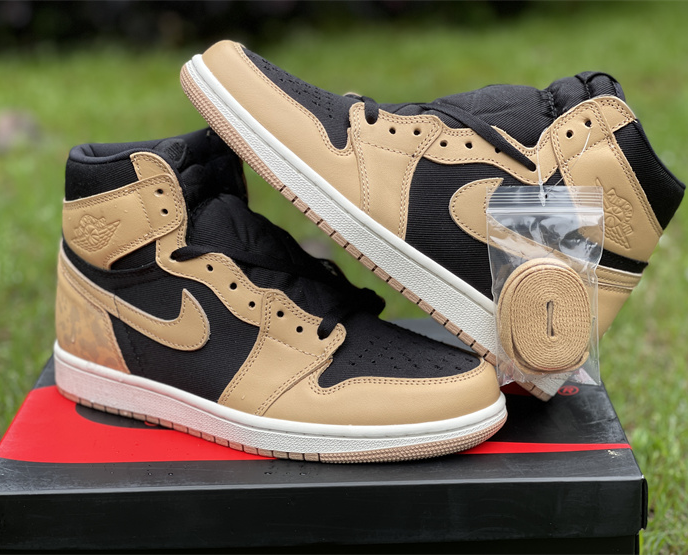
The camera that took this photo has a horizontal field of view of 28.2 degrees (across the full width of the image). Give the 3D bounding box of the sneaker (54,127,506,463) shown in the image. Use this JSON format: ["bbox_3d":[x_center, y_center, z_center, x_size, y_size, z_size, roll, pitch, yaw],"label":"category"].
[{"bbox_3d":[-0.046,0.001,0.783,0.293,0.165,0.110,7,21,26],"label":"sneaker"}]

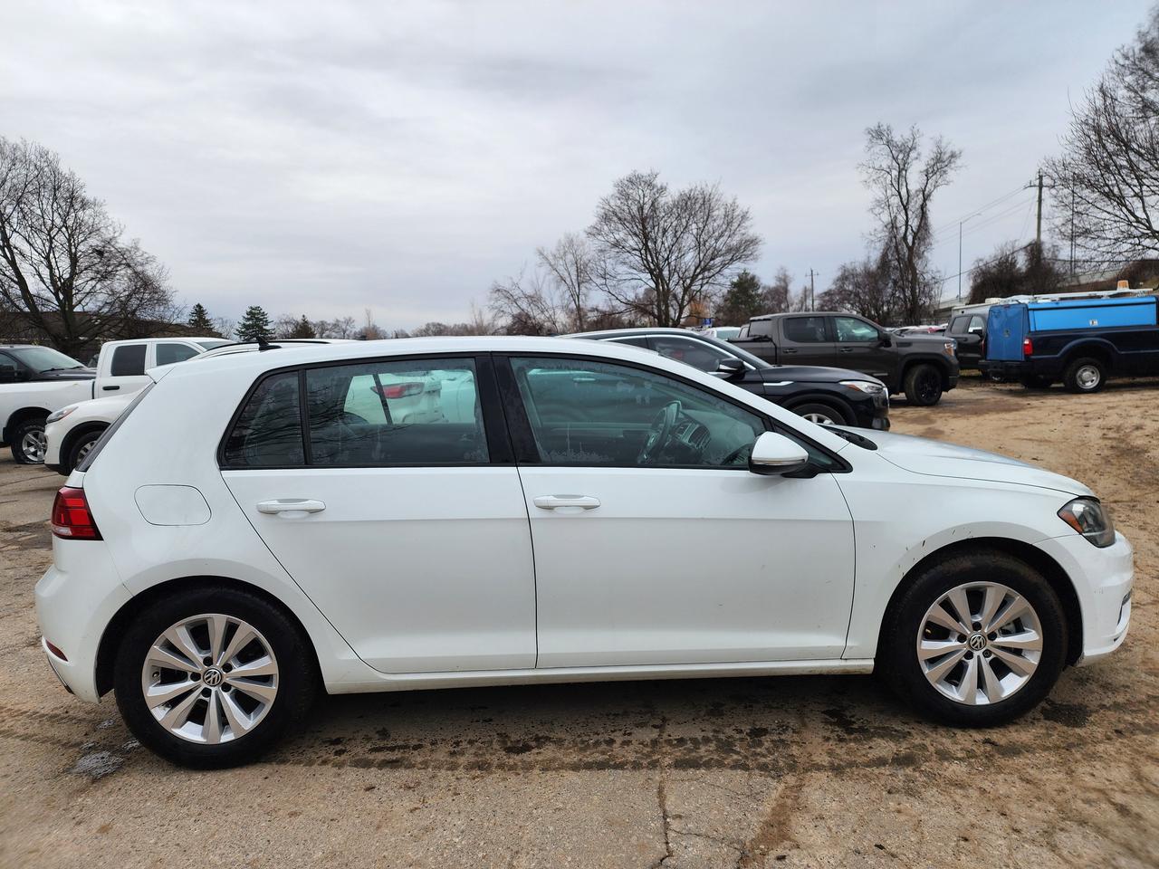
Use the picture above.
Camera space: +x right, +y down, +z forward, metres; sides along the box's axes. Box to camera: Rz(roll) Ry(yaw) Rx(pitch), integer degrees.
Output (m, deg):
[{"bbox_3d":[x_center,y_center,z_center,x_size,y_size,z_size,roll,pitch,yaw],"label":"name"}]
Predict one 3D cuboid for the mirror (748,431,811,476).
[{"bbox_3d":[0.677,0.066,2.600,0.180,0.145,0.215,-2,6,-3],"label":"mirror"}]

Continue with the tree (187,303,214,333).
[{"bbox_3d":[-46.746,-11.492,95.000,4.800,9.520,4.800,-2,6,0],"label":"tree"}]

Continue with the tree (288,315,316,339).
[{"bbox_3d":[-37.840,-12.094,105.000,4.300,8.281,4.300,-2,6,0],"label":"tree"}]

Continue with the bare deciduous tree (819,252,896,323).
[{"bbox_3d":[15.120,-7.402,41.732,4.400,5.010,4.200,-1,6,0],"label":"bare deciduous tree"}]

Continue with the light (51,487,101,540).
[{"bbox_3d":[-1.719,0.263,2.611,0.290,0.180,0.260,-2,5,-3],"label":"light"}]

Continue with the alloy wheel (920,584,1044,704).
[{"bbox_3d":[1.396,0.723,2.779,0.445,0.445,0.190,-2,5,-3],"label":"alloy wheel"}]

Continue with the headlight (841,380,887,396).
[{"bbox_3d":[3.131,-0.518,8.550,0.500,0.170,0.450,-1,6,7],"label":"headlight"}]

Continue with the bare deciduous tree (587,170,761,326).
[{"bbox_3d":[5.898,-9.999,48.000,10.400,12.906,10.400,-2,6,0],"label":"bare deciduous tree"}]

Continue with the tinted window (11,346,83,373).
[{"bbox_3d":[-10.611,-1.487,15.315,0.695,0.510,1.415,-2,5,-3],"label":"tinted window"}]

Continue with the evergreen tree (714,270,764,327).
[{"bbox_3d":[14.272,-10.202,68.000,4.800,8.939,4.800,-2,6,0],"label":"evergreen tree"}]

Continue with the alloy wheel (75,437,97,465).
[{"bbox_3d":[-5.409,0.285,8.700,0.470,0.470,0.200,-2,6,-3],"label":"alloy wheel"}]

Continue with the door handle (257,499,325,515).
[{"bbox_3d":[-0.935,0.236,2.497,0.225,0.047,0.055,-2,5,-3],"label":"door handle"}]

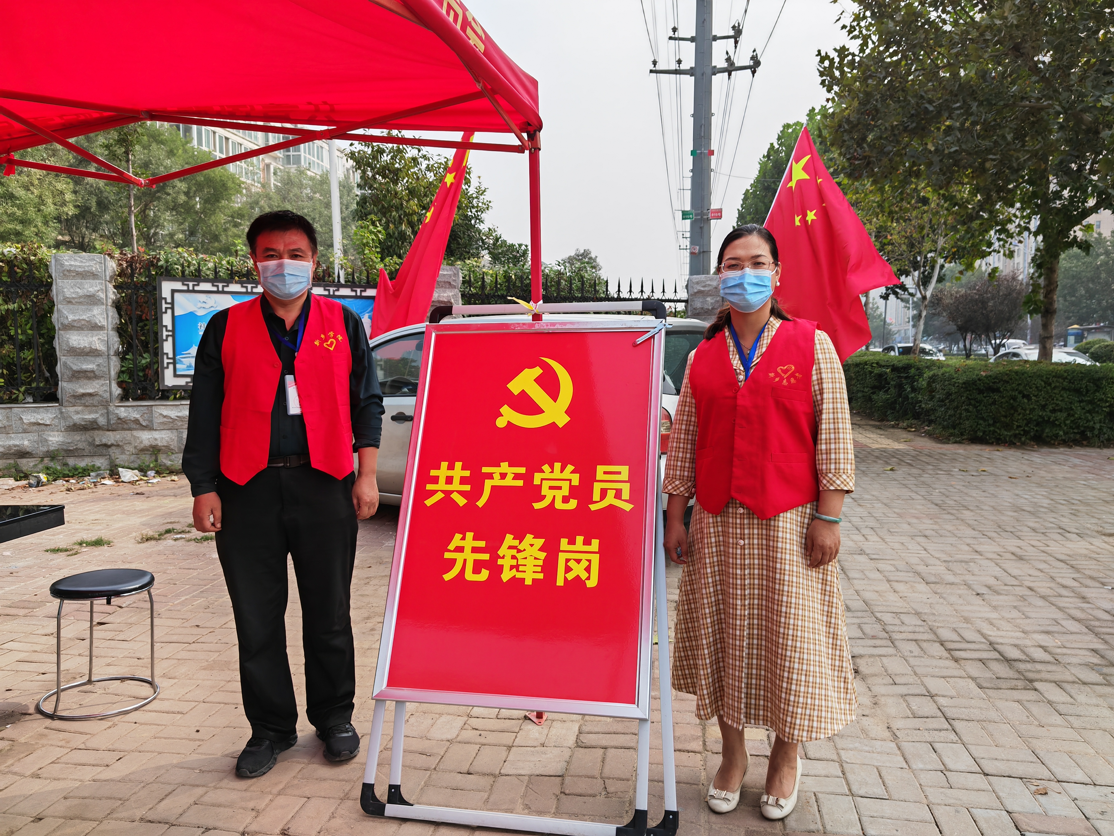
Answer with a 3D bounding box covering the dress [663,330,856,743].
[{"bbox_3d":[0.580,0.301,2.480,0.530,1.140,0.390,2,5,22],"label":"dress"}]

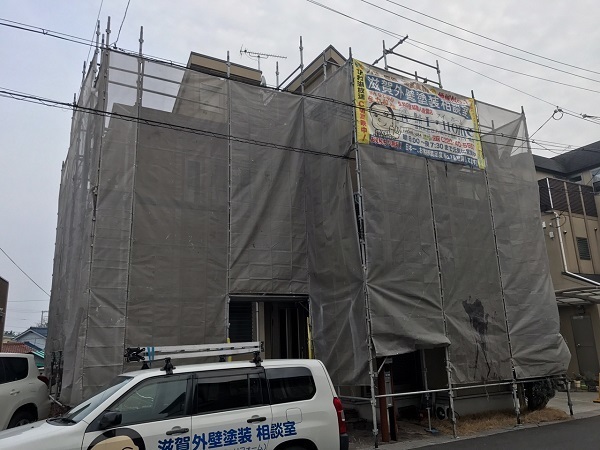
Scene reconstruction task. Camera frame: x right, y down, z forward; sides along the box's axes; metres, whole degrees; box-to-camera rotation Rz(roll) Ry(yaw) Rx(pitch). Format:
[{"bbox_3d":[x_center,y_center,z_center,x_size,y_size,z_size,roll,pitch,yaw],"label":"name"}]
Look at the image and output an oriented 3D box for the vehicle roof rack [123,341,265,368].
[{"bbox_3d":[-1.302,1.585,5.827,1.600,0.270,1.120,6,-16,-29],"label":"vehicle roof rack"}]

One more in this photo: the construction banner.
[{"bbox_3d":[2.633,-2.288,10.429,3.520,1.780,0.060,6,-16,-29],"label":"construction banner"}]

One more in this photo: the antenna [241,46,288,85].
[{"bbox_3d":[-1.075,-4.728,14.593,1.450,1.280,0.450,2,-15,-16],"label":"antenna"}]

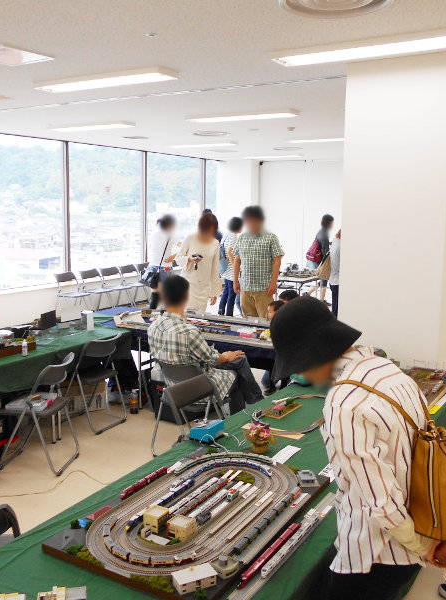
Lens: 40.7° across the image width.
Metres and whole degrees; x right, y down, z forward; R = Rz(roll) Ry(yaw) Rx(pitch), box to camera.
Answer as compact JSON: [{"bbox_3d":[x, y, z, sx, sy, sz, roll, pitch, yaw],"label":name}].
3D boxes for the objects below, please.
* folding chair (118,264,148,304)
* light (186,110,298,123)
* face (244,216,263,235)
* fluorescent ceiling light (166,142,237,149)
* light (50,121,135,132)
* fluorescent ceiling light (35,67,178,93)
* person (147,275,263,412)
[{"bbox_3d":[-1.472,-0.217,10.386,0.470,0.750,0.440,6,10,30],"label":"folding chair"},{"bbox_3d":[0.202,-2.000,6.511,1.255,0.060,0.230,6,11,31],"label":"light"},{"bbox_3d":[0.302,-0.743,5.950,0.165,0.190,0.150,1,9,5],"label":"face"},{"bbox_3d":[-0.345,-2.414,9.268,1.250,0.060,0.230,6,10,30],"label":"fluorescent ceiling light"},{"bbox_3d":[-1.668,-2.191,7.578,1.255,0.060,0.230,6,11,31],"label":"light"},{"bbox_3d":[-0.938,-1.728,4.718,1.255,0.060,0.230,6,11,31],"label":"fluorescent ceiling light"},{"bbox_3d":[-0.118,0.453,4.341,0.560,1.300,0.800,8,12,40],"label":"person"}]

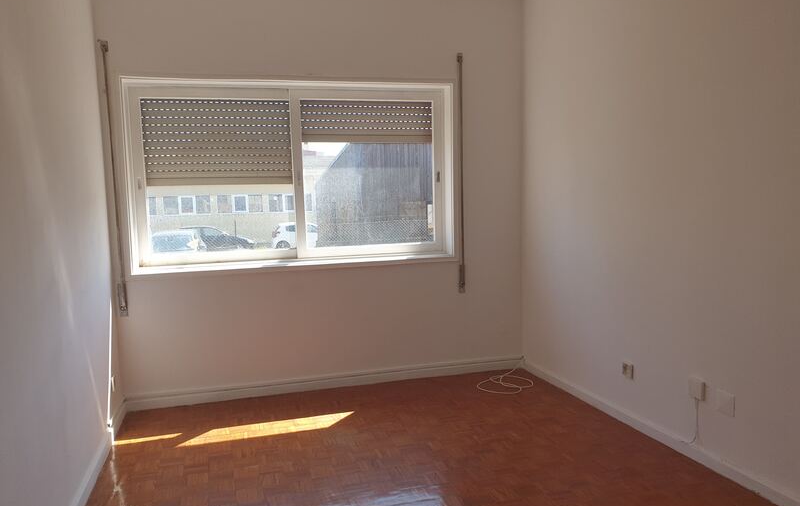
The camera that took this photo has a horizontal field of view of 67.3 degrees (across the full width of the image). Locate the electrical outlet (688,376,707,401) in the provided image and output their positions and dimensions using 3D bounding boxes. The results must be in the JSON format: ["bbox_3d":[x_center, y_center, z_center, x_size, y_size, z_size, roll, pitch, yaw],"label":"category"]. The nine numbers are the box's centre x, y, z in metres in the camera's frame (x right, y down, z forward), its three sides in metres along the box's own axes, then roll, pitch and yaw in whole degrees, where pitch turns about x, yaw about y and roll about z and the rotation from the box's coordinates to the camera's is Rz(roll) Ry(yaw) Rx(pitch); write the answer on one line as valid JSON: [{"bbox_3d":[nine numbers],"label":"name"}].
[{"bbox_3d":[1.403,0.637,2.827,0.032,0.096,0.086,-3,6,-18],"label":"electrical outlet"}]

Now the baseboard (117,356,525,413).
[{"bbox_3d":[-0.402,0.870,4.103,2.699,0.101,0.022,-3,6,-16],"label":"baseboard"}]

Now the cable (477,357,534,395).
[{"bbox_3d":[0.734,0.851,4.148,0.472,0.072,0.478,-3,6,-16],"label":"cable"}]

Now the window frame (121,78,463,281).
[{"bbox_3d":[-0.646,-0.512,3.933,2.103,1.190,0.120,-3,6,-16],"label":"window frame"}]

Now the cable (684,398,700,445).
[{"bbox_3d":[1.404,0.802,2.873,0.018,0.238,0.089,-3,6,-18],"label":"cable"}]

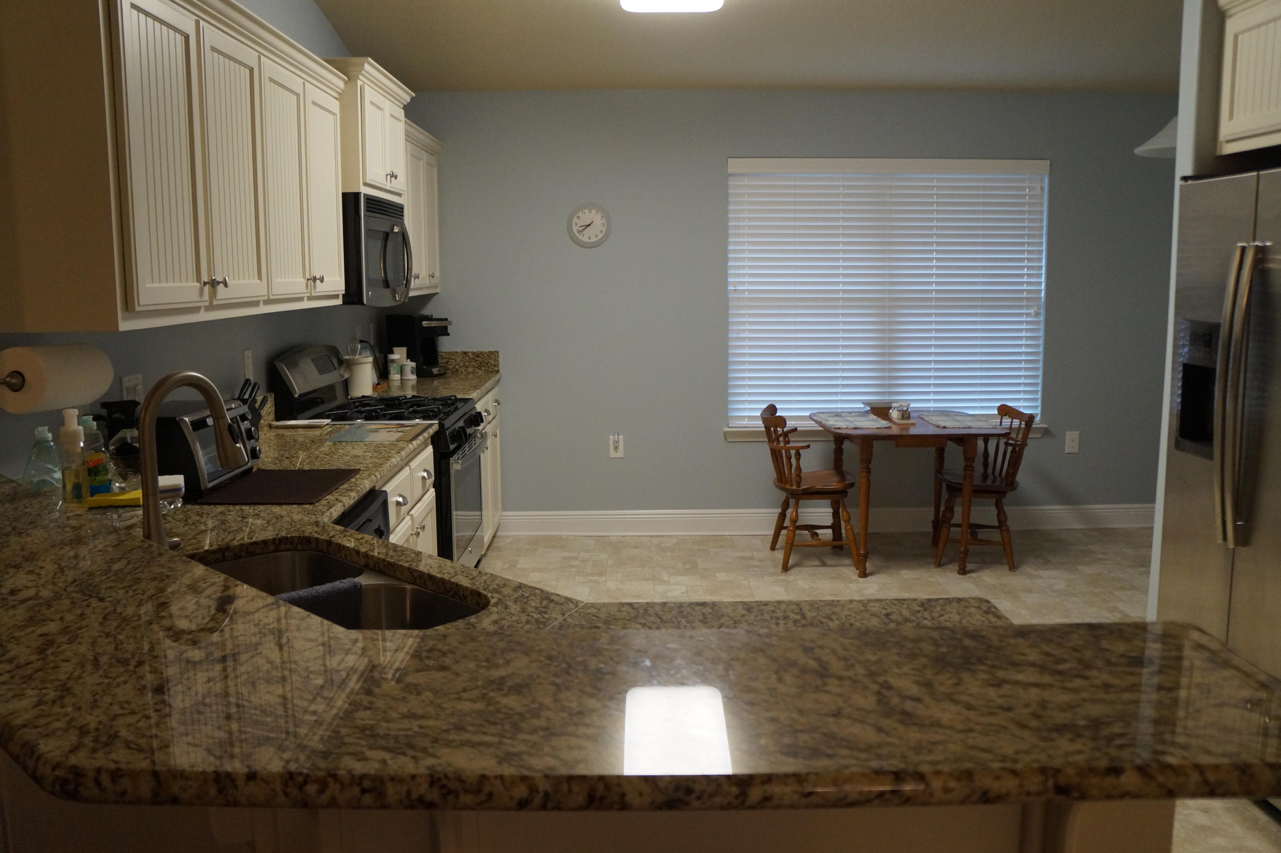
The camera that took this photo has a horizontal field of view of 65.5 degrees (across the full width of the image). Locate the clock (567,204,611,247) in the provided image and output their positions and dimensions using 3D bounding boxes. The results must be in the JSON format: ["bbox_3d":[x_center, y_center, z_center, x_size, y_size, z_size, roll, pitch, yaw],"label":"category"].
[{"bbox_3d":[-0.275,-1.078,5.354,0.233,0.237,0.041,0,9,-1],"label":"clock"}]

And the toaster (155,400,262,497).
[{"bbox_3d":[-1.134,0.046,2.523,0.240,0.204,0.393,0,9,-1],"label":"toaster"}]

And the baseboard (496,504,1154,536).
[{"bbox_3d":[1.094,0.534,5.627,3.784,0.144,0.017,0,9,-1],"label":"baseboard"}]

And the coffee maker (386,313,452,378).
[{"bbox_3d":[-1.184,-0.437,5.318,0.332,0.328,0.235,0,9,-1],"label":"coffee maker"}]

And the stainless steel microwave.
[{"bbox_3d":[-1.146,-0.679,3.899,0.423,0.412,0.750,0,9,-1],"label":"stainless steel microwave"}]

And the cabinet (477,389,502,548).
[{"bbox_3d":[-1.083,0.271,5.062,0.630,0.870,1.040,0,9,-1],"label":"cabinet"}]

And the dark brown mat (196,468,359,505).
[{"bbox_3d":[-0.900,0.144,2.513,0.290,0.008,0.432,0,9,-1],"label":"dark brown mat"}]

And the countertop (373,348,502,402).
[{"bbox_3d":[-1.079,-0.243,4.982,0.650,0.170,1.040,0,9,-1],"label":"countertop"}]

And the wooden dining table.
[{"bbox_3d":[1.302,0.329,5.032,0.850,0.735,0.770,0,9,-1],"label":"wooden dining table"}]

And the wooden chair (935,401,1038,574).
[{"bbox_3d":[1.713,0.288,5.090,0.480,0.790,0.510,0,9,4],"label":"wooden chair"}]

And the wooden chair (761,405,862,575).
[{"bbox_3d":[0.855,0.297,5.074,0.490,0.790,0.510,-1,9,-4],"label":"wooden chair"}]

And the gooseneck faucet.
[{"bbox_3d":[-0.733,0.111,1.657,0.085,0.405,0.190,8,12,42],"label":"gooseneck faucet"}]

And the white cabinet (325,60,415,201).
[{"bbox_3d":[-1.170,-1.132,3.929,0.420,0.474,0.840,0,9,-1],"label":"white cabinet"}]

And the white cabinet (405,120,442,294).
[{"bbox_3d":[-1.220,-1.031,4.854,0.360,0.797,1.050,0,9,-1],"label":"white cabinet"}]

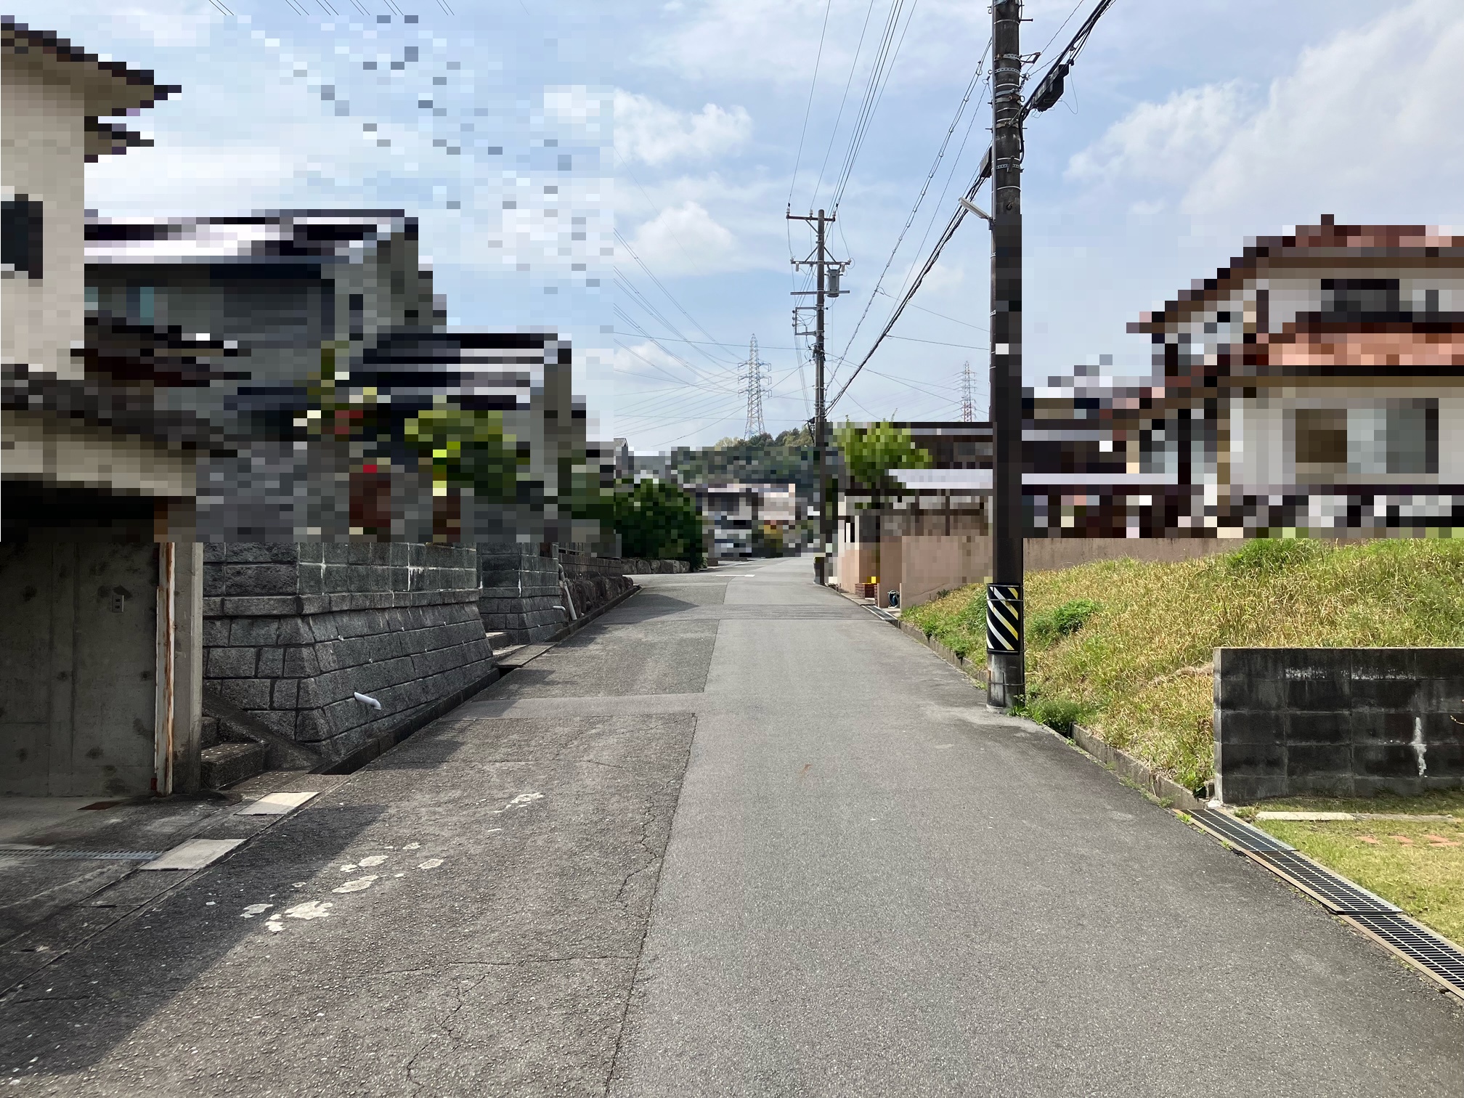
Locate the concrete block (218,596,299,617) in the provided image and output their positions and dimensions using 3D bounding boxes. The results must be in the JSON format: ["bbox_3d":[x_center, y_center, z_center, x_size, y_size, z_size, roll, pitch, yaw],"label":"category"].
[{"bbox_3d":[-3.514,0.432,8.921,0.537,0.144,0.250,0,-2,-5],"label":"concrete block"}]

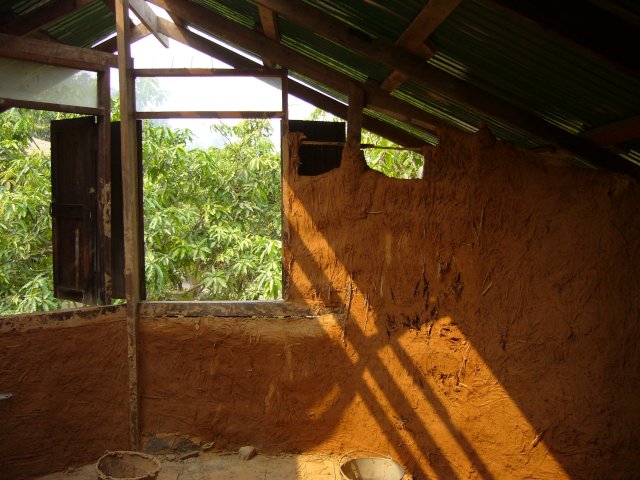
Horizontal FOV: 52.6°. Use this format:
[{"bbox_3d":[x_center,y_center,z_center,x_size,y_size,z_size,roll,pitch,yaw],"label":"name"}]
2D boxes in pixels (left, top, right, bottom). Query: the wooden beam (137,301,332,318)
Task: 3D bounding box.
[{"bbox_3d":[-0.479,0.406,3.760,1.145,0.086,0.090,0,3,0],"label":"wooden beam"}]

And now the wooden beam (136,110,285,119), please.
[{"bbox_3d":[-0.629,-0.720,3.720,0.855,0.040,0.060,0,3,0],"label":"wooden beam"}]

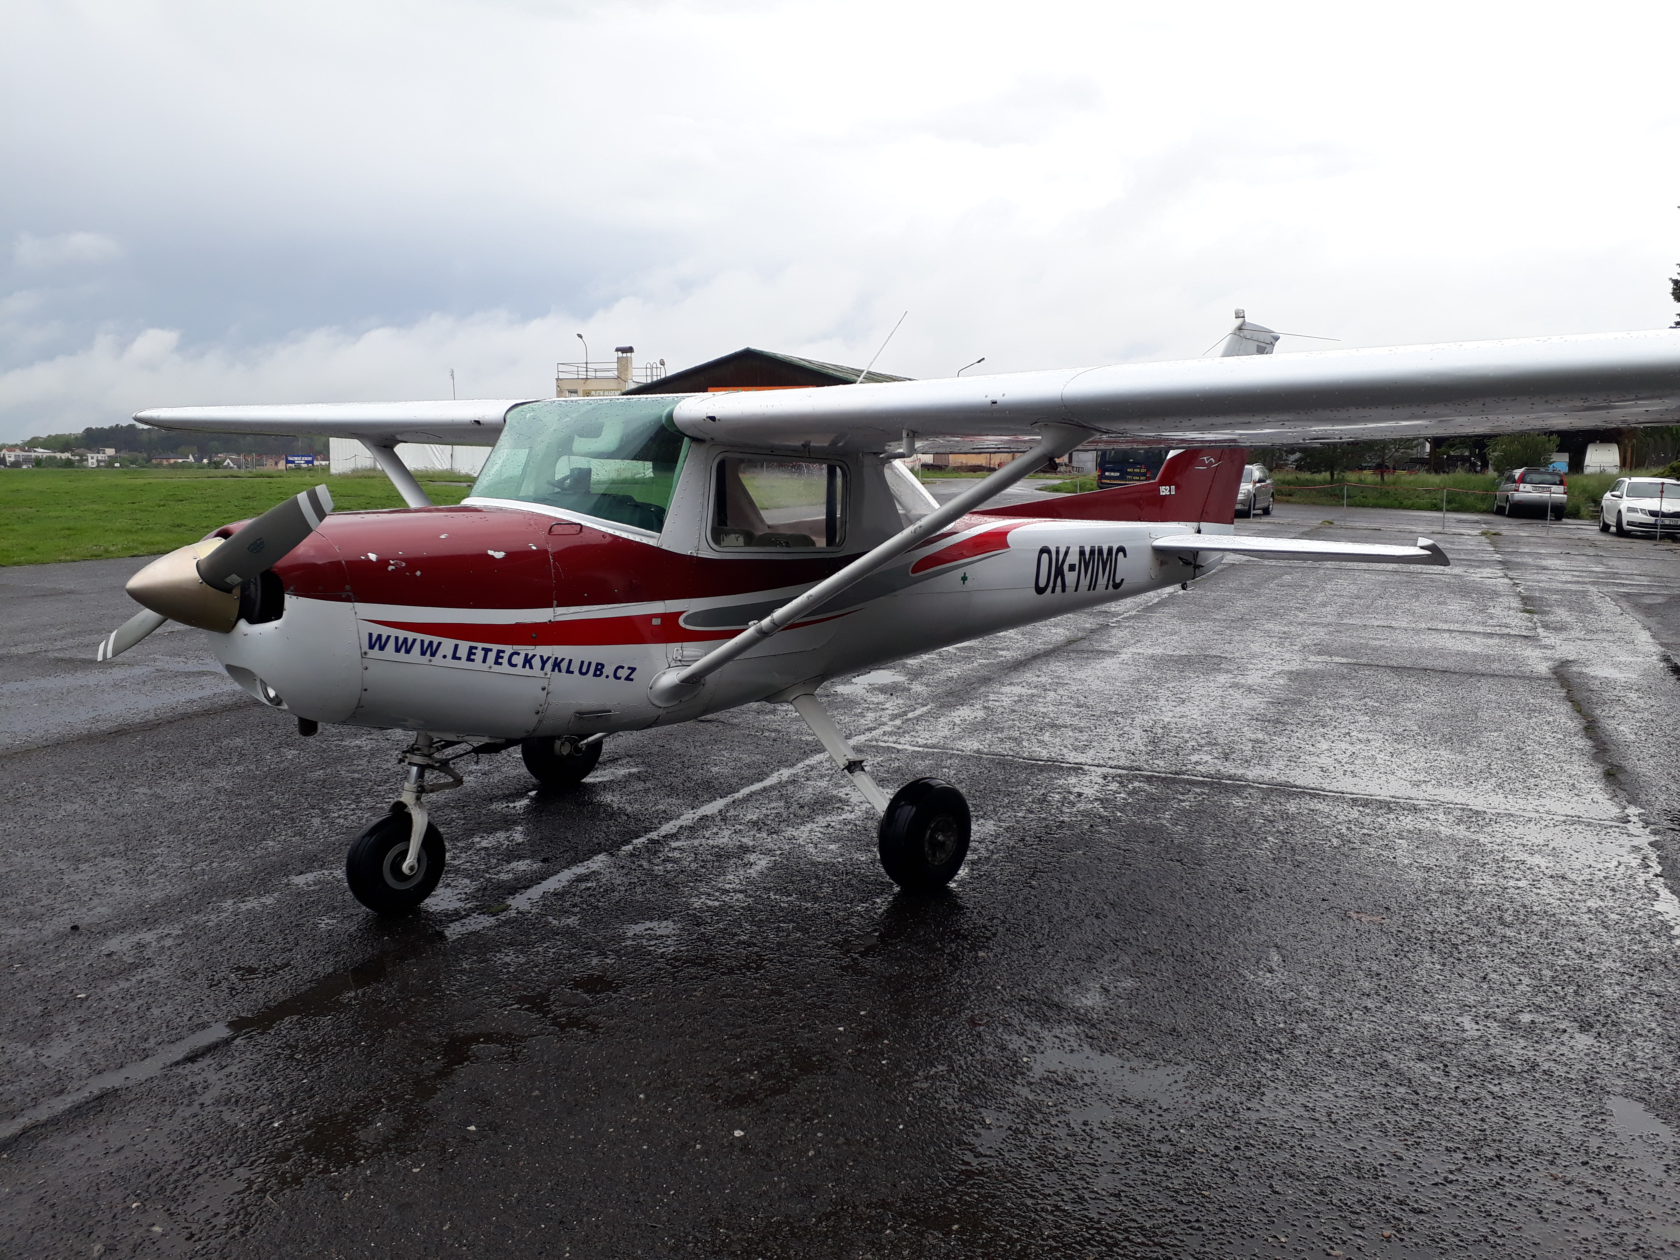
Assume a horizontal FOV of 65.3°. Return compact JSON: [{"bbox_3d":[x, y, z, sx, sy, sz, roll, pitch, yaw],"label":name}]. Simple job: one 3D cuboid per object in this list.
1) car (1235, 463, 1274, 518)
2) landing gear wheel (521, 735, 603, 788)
[{"bbox_3d":[12.250,-4.360,40.900,1.790,1.620,4.350,4,8,28],"label":"car"},{"bbox_3d":[-1.357,0.557,6.421,0.160,0.430,0.430,7,10,43],"label":"landing gear wheel"}]

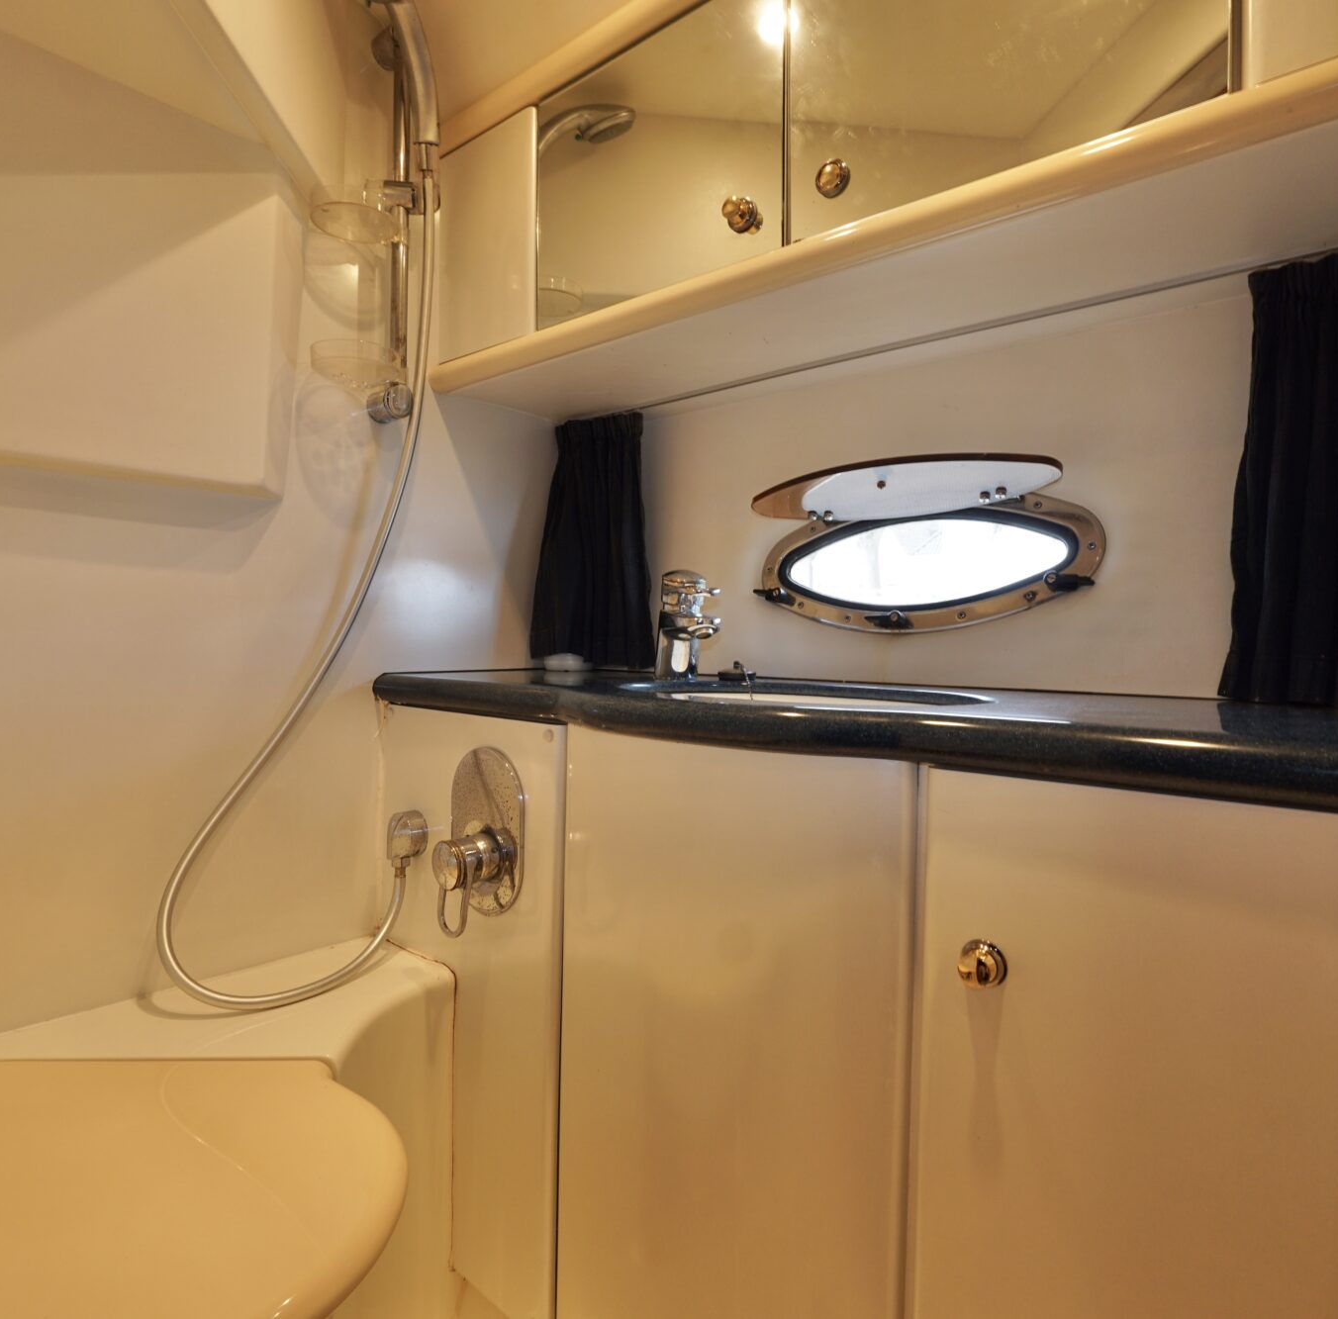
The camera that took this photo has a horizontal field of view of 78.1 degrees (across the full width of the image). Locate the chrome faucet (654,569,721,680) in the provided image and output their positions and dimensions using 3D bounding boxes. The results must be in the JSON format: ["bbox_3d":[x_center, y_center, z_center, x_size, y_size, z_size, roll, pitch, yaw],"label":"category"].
[{"bbox_3d":[0.024,-0.042,0.985,0.052,0.133,0.122,0,1,-25],"label":"chrome faucet"}]

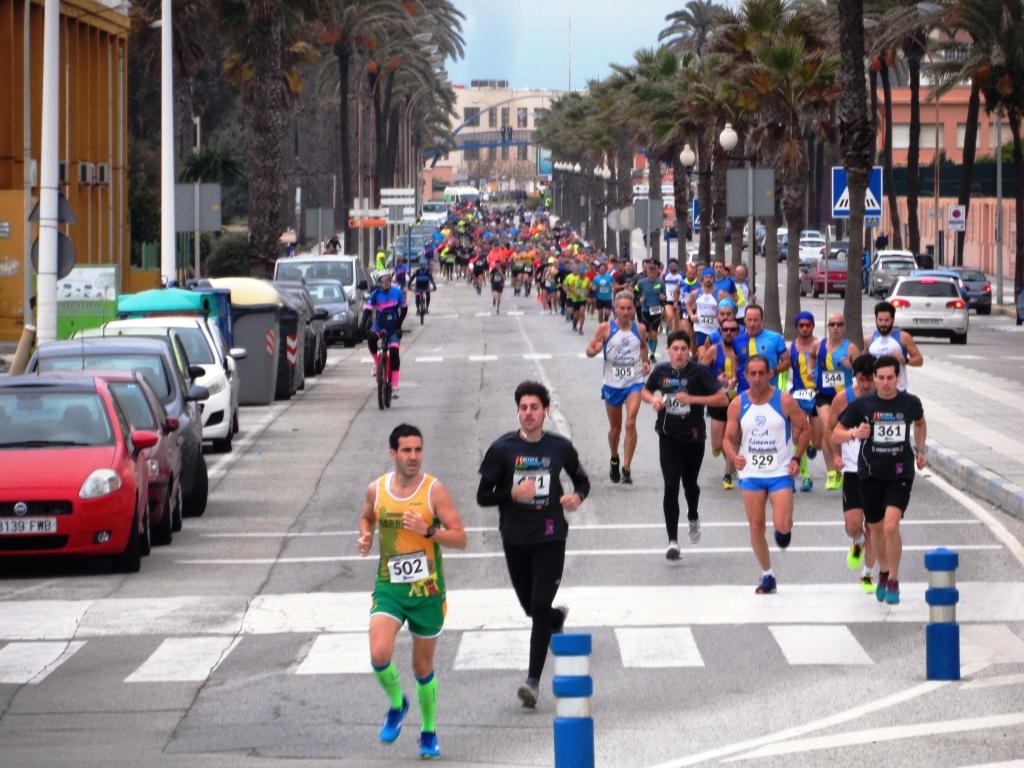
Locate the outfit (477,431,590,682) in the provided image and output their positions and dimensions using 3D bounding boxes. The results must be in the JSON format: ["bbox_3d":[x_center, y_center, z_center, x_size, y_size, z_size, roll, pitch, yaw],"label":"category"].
[{"bbox_3d":[0.111,0.894,46.900,0.580,1.300,0.650,0,1,0],"label":"outfit"}]

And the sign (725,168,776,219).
[{"bbox_3d":[4.475,-3.577,169.500,0.900,0.900,0.080,0,1,0],"label":"sign"}]

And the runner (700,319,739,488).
[{"bbox_3d":[1.997,0.195,86.300,0.500,1.650,0.650,0,1,-1],"label":"runner"}]

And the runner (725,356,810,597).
[{"bbox_3d":[1.739,0.613,61.600,0.570,1.640,0.750,0,1,0],"label":"runner"}]

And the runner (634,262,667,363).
[{"bbox_3d":[2.412,-1.219,156.500,0.530,1.700,0.600,0,1,0],"label":"runner"}]

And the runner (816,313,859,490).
[{"bbox_3d":[3.146,0.178,88.300,0.530,1.720,0.700,0,1,0],"label":"runner"}]

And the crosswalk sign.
[{"bbox_3d":[6.187,-3.422,162.000,0.900,0.900,0.050,0,1,0],"label":"crosswalk sign"}]

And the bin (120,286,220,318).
[{"bbox_3d":[-4.440,-0.407,117.000,1.300,1.710,1.600,0,1,0],"label":"bin"}]

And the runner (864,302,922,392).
[{"bbox_3d":[3.554,0.113,85.000,0.570,1.750,0.680,0,1,0],"label":"runner"}]

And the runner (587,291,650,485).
[{"bbox_3d":[1.015,0.033,86.300,0.610,1.830,0.700,0,1,0],"label":"runner"}]

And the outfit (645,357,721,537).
[{"bbox_3d":[1.266,0.497,66.600,0.560,1.330,0.520,0,1,0],"label":"outfit"}]

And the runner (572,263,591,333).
[{"bbox_3d":[1.662,-1.999,218.000,0.480,1.640,0.600,0,1,0],"label":"runner"}]

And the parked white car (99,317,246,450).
[{"bbox_3d":[-4.056,-0.006,102.700,1.790,1.490,4.150,0,1,-2],"label":"parked white car"}]

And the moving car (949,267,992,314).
[{"bbox_3d":[13.259,-2.749,269.200,1.800,1.440,4.400,0,1,0],"label":"moving car"}]

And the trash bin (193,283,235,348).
[{"bbox_3d":[-4.125,-0.434,114.000,1.300,1.700,1.600,0,1,0],"label":"trash bin"}]

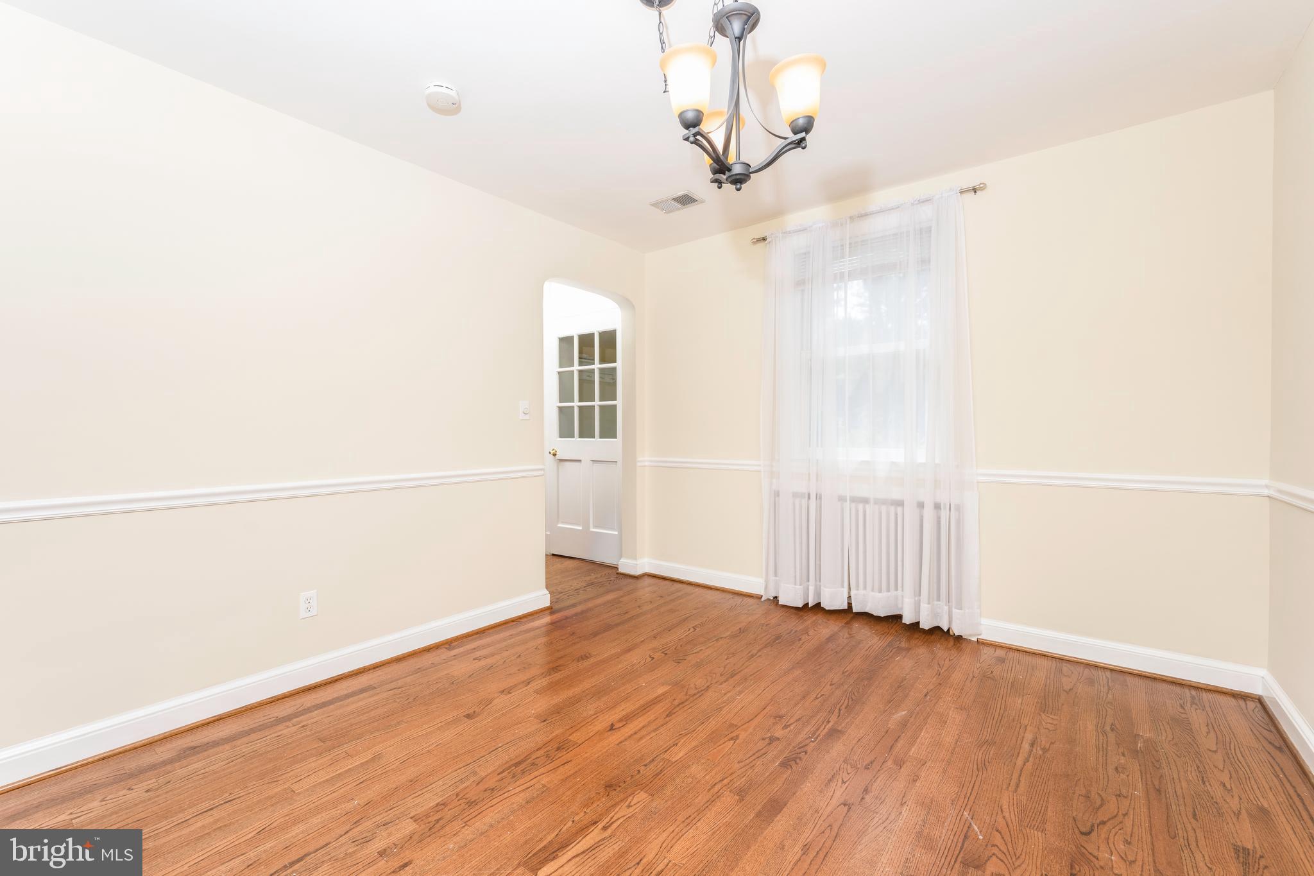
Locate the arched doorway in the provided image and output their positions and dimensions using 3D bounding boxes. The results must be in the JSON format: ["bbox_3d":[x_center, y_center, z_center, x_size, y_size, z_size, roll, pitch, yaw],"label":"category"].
[{"bbox_3d":[-0.499,0.005,3.919,0.143,2.156,0.915,0,1,38],"label":"arched doorway"}]

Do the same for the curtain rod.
[{"bbox_3d":[1.177,-1.298,3.249,1.353,0.043,0.090,0,1,38],"label":"curtain rod"}]

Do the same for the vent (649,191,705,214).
[{"bbox_3d":[0.125,-1.425,3.335,0.299,0.018,0.190,0,1,38],"label":"vent"}]

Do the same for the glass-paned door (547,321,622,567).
[{"bbox_3d":[-0.588,-0.002,4.707,0.844,2.095,0.050,0,1,33],"label":"glass-paned door"}]

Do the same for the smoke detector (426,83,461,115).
[{"bbox_3d":[-0.875,-1.391,2.233,0.128,0.036,0.128,0,1,38],"label":"smoke detector"}]

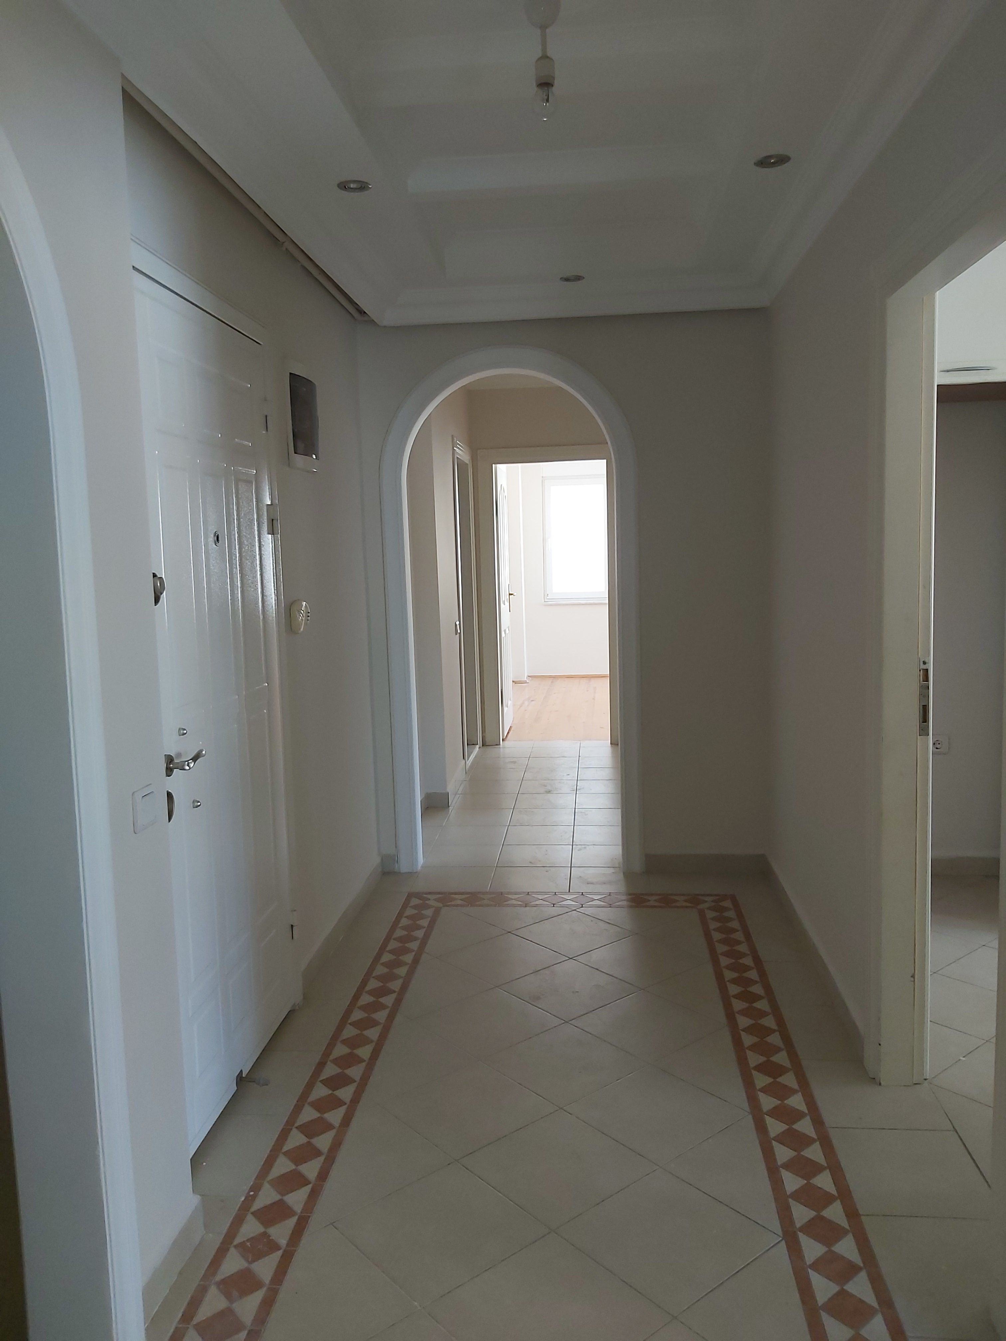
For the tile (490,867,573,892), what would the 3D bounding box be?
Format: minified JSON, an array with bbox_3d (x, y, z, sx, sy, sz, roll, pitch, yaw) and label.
[{"bbox_3d":[0.122,0.907,4.347,0.335,0.010,0.327,-1,7,5],"label":"tile"}]

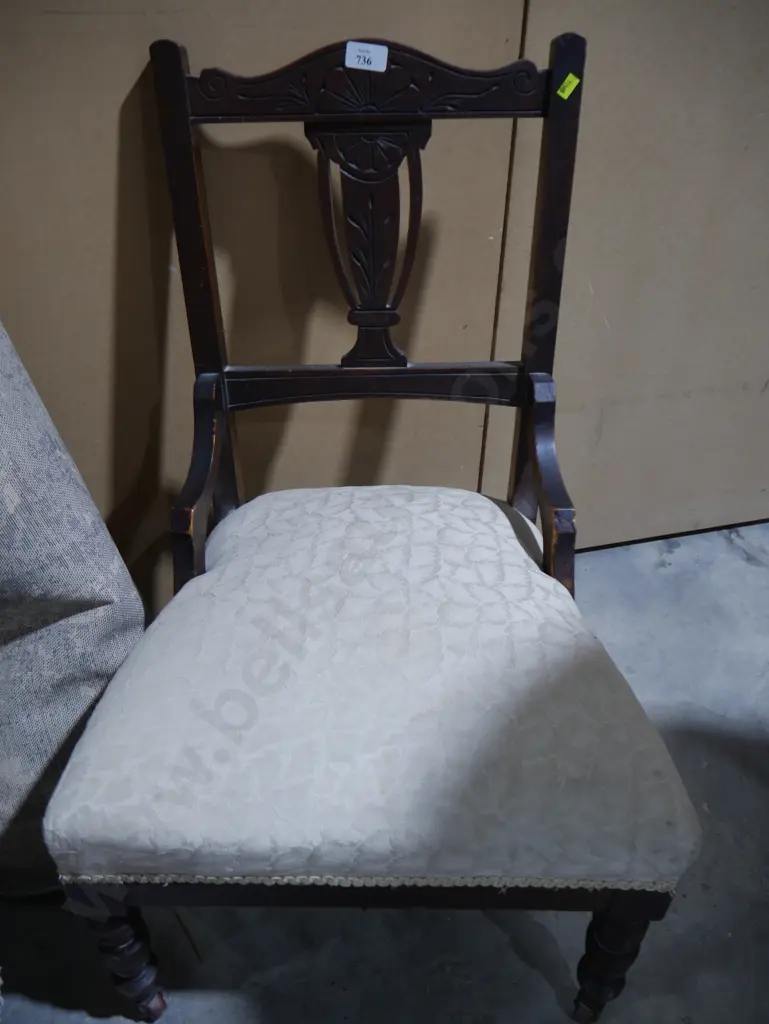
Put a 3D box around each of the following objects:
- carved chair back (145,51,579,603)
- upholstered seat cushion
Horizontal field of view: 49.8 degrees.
[{"bbox_3d":[-0.013,-0.174,0.838,0.420,0.520,0.190,0,31,2],"label":"carved chair back"},{"bbox_3d":[-0.011,0.121,0.826,0.520,0.105,0.465,0,38,2],"label":"upholstered seat cushion"}]

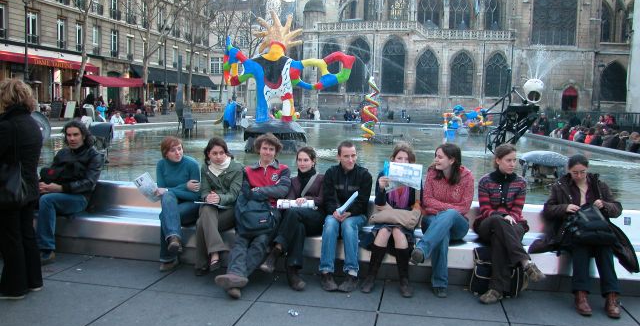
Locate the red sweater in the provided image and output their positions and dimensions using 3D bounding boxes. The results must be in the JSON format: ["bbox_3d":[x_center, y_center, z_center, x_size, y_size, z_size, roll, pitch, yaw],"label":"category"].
[{"bbox_3d":[1.084,0.249,4.371,0.460,0.450,0.380,2,6,14],"label":"red sweater"}]

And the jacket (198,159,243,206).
[{"bbox_3d":[-0.967,0.237,5.080,0.450,0.520,0.370,1,6,0],"label":"jacket"}]

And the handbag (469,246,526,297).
[{"bbox_3d":[1.471,0.889,4.290,0.420,0.380,0.170,2,6,12],"label":"handbag"}]

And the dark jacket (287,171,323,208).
[{"bbox_3d":[-0.129,0.271,4.713,0.420,0.460,0.340,2,6,13],"label":"dark jacket"}]

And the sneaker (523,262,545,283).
[{"bbox_3d":[1.743,0.884,4.200,0.100,0.120,0.260,-2,17,-26],"label":"sneaker"}]

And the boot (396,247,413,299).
[{"bbox_3d":[0.708,0.894,4.369,0.130,0.385,0.280,1,6,2],"label":"boot"}]

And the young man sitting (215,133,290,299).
[{"bbox_3d":[-0.551,0.402,4.566,0.520,1.280,1.020,2,6,14],"label":"young man sitting"}]

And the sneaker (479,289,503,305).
[{"bbox_3d":[1.396,1.061,4.163,0.270,0.115,0.105,-3,7,-31],"label":"sneaker"}]

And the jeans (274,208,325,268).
[{"bbox_3d":[-0.162,0.633,4.614,0.380,0.500,0.660,3,7,20],"label":"jeans"}]

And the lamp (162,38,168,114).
[{"bbox_3d":[-9.222,-5.659,31.000,0.550,5.500,0.550,2,6,11],"label":"lamp"}]

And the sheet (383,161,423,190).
[{"bbox_3d":[0.704,0.107,4.420,0.320,0.220,0.050,5,2,8],"label":"sheet"}]

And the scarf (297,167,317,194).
[{"bbox_3d":[-0.111,0.152,4.656,0.190,0.240,0.170,2,6,14],"label":"scarf"}]

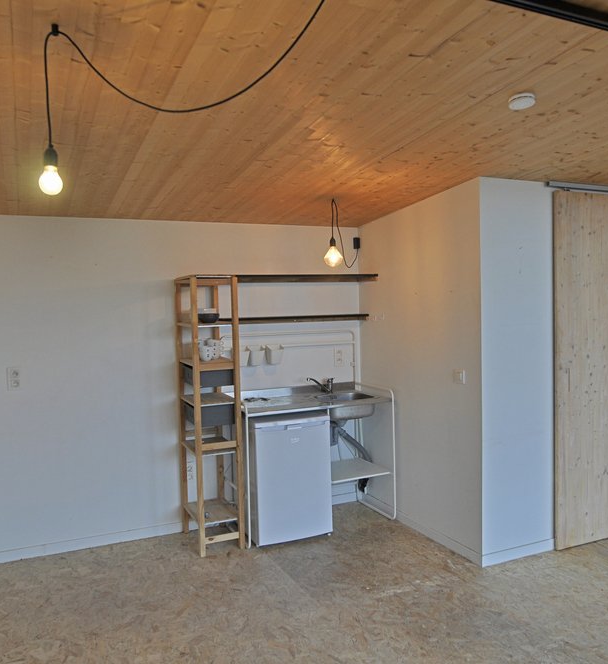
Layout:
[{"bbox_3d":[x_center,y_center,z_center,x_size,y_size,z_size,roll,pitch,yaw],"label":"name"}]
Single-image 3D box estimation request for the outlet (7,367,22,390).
[{"bbox_3d":[-1.817,0.294,3.661,0.083,0.150,0.020,-2,3,-25],"label":"outlet"}]

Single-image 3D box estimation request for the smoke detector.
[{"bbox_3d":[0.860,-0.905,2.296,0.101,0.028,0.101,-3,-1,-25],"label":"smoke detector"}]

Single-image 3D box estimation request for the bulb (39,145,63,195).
[{"bbox_3d":[-0.690,-0.442,1.590,0.062,0.135,0.062,-2,3,-25],"label":"bulb"}]

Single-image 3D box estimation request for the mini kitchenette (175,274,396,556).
[{"bbox_3d":[-0.109,0.504,4.186,1.470,1.810,0.533,-2,3,-25],"label":"mini kitchenette"}]

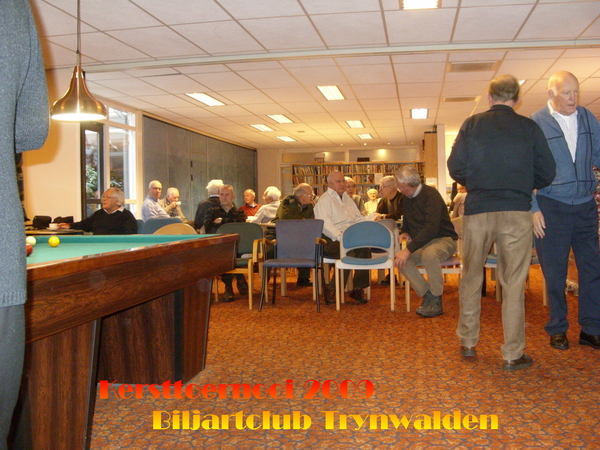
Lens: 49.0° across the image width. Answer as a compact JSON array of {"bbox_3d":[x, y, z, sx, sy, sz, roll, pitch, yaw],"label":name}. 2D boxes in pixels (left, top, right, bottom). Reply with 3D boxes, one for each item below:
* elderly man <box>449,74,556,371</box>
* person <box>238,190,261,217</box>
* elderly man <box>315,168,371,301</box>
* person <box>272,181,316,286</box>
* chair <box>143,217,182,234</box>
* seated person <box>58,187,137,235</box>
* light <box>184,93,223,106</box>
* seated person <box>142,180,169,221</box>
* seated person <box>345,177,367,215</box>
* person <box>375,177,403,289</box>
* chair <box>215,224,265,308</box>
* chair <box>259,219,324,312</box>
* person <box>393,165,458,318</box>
[{"bbox_3d":[1.245,-0.044,4.070,0.640,1.760,0.480,0,2,16],"label":"elderly man"},{"bbox_3d":[-0.812,0.054,10.700,0.520,1.280,0.680,-1,2,9],"label":"person"},{"bbox_3d":[0.450,0.114,6.820,0.680,1.330,0.550,0,2,41],"label":"elderly man"},{"bbox_3d":[-0.018,0.122,8.100,0.660,1.260,0.520,-1,2,15],"label":"person"},{"bbox_3d":[-1.610,0.365,7.800,0.530,0.840,0.560,-1,2,-3],"label":"chair"},{"bbox_3d":[-1.970,0.210,6.500,0.780,1.190,0.600,-2,2,-41],"label":"seated person"},{"bbox_3d":[-1.326,-1.830,9.400,0.300,0.070,1.200,-1,2,10],"label":"light"},{"bbox_3d":[-1.650,0.097,8.150,0.780,1.300,0.520,0,2,22],"label":"seated person"},{"bbox_3d":[0.640,0.055,8.350,0.520,1.330,0.750,0,2,9],"label":"seated person"},{"bbox_3d":[1.179,0.074,8.050,0.640,1.320,0.520,-1,2,-9],"label":"person"},{"bbox_3d":[-0.640,0.380,6.490,0.570,0.810,0.560,0,2,12],"label":"chair"},{"bbox_3d":[-0.045,0.369,6.270,0.580,0.840,0.570,0,2,11],"label":"chair"},{"bbox_3d":[1.145,0.128,5.970,0.720,1.310,0.600,-2,2,-34],"label":"person"}]

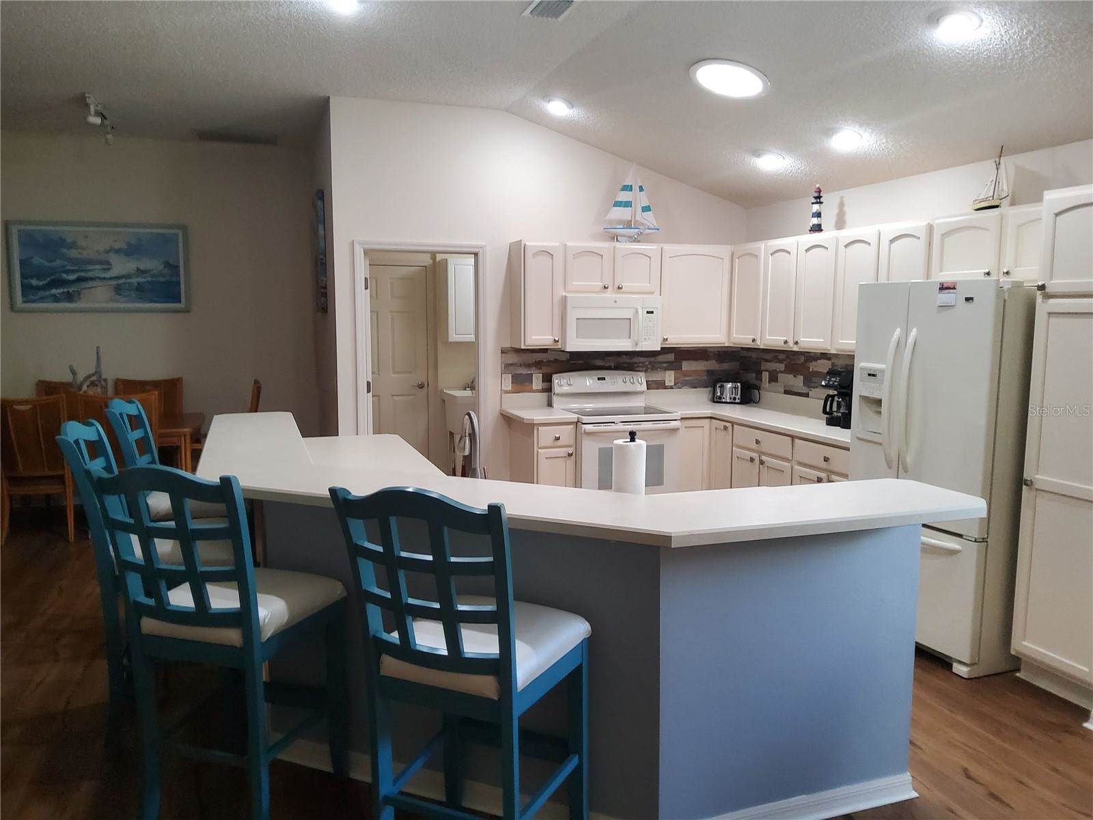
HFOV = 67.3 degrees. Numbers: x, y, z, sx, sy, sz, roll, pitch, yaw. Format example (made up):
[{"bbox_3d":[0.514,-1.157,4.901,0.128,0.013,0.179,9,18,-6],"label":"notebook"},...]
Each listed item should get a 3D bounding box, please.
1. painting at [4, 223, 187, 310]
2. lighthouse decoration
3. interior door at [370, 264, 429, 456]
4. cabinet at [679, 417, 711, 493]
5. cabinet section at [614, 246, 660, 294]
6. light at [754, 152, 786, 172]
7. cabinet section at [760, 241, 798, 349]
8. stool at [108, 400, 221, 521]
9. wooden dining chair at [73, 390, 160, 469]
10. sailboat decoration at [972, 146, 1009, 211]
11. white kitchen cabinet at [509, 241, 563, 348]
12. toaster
[{"bbox_3d":[-3.718,-1.186,6.852,1.345,0.740,0.040,-2,8,-19],"label":"painting"},{"bbox_3d":[1.802,-1.326,5.464,0.095,0.345,0.095,-2,7,-19],"label":"lighthouse decoration"},{"bbox_3d":[-1.448,-0.281,7.433,0.760,2.030,0.045,-2,7,-19],"label":"interior door"},{"bbox_3d":[1.079,0.429,6.049,0.260,0.740,0.022,-2,7,-19],"label":"cabinet"},{"bbox_3d":[0.677,-1.038,6.083,0.370,0.352,0.020,-2,8,-19],"label":"cabinet section"},{"bbox_3d":[1.458,-1.626,5.375,0.200,0.050,0.200,16,1,-20],"label":"light"},{"bbox_3d":[1.619,-0.797,5.704,0.022,0.712,0.384,-2,7,-19],"label":"cabinet section"},{"bbox_3d":[-1.775,0.546,4.081,0.575,1.210,0.500,-2,7,-17],"label":"stool"},{"bbox_3d":[-3.125,0.380,6.068,0.500,1.050,0.580,-3,8,-24],"label":"wooden dining chair"},{"bbox_3d":[2.273,-1.176,4.203,0.075,0.320,0.220,-2,8,-19],"label":"sailboat decoration"},{"bbox_3d":[-0.073,-0.843,6.010,0.300,0.763,0.315,-2,8,-19],"label":"white kitchen cabinet"},{"bbox_3d":[1.476,-0.151,6.557,0.250,0.185,0.270,3,8,25],"label":"toaster"}]

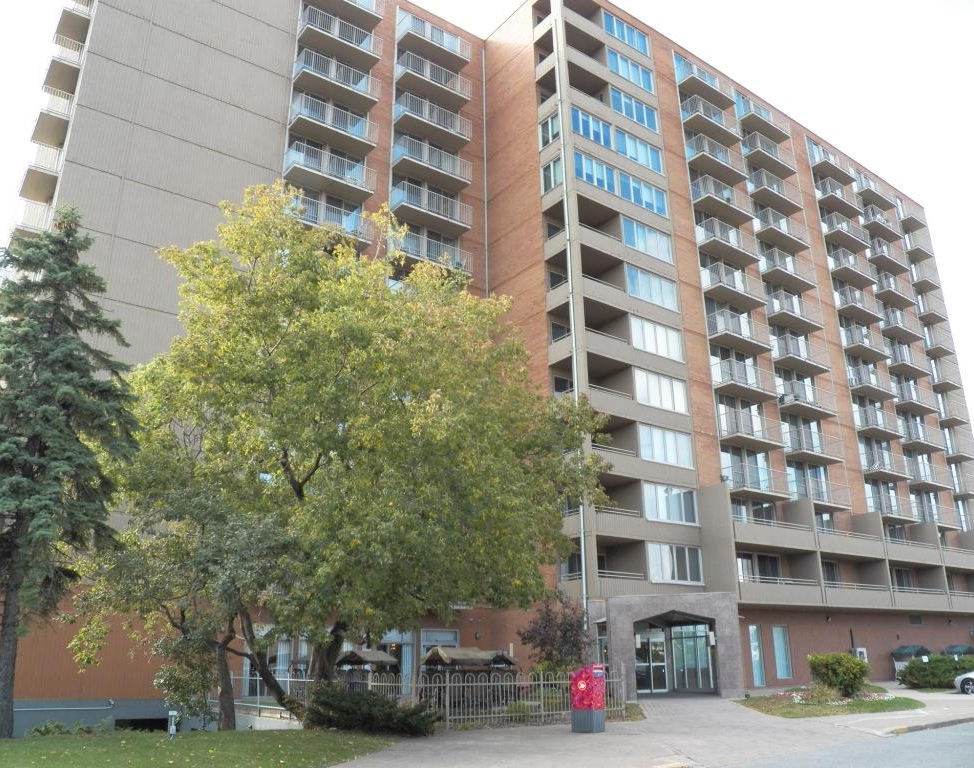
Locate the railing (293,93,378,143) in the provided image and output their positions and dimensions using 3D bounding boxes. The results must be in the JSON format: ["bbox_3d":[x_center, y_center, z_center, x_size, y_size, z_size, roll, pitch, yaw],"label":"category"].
[{"bbox_3d":[-7.028,-11.854,38.127,3.927,1.191,1.088,14,-24,-35],"label":"railing"}]

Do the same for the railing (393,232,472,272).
[{"bbox_3d":[-2.669,-6.022,39.441,3.896,1.191,1.088,14,-24,-35],"label":"railing"}]

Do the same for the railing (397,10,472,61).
[{"bbox_3d":[-2.767,-18.016,43.901,3.896,1.191,1.088,14,-24,-35],"label":"railing"}]

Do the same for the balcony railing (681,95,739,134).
[{"bbox_3d":[12.926,-15.031,47.402,4.000,1.120,1.030,14,-24,-35],"label":"balcony railing"}]

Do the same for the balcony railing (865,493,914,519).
[{"bbox_3d":[24.354,7.498,49.363,4.110,1.160,1.040,14,-24,-36],"label":"balcony railing"}]

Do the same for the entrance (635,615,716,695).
[{"bbox_3d":[7.213,10.411,31.793,3.100,3.100,1.700,-3,-19,7],"label":"entrance"}]

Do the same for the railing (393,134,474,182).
[{"bbox_3d":[-2.782,-11.162,42.637,4.097,1.160,1.120,14,-24,-36],"label":"railing"}]

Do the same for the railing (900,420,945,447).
[{"bbox_3d":[27.417,3.407,52.033,3.920,1.191,1.040,14,-24,-35],"label":"railing"}]

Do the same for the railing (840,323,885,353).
[{"bbox_3d":[24.176,-2.521,52.818,4.110,1.160,1.040,14,-24,-36],"label":"railing"}]

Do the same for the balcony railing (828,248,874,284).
[{"bbox_3d":[23.645,-7.467,53.425,3.949,1.136,1.078,14,-24,-35],"label":"balcony railing"}]

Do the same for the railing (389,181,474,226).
[{"bbox_3d":[-2.689,-8.546,40.718,3.953,1.197,1.105,13,-24,-34],"label":"railing"}]

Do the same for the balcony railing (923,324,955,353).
[{"bbox_3d":[31.916,-2.786,58.511,2.323,1.197,1.052,14,-24,-35],"label":"balcony railing"}]

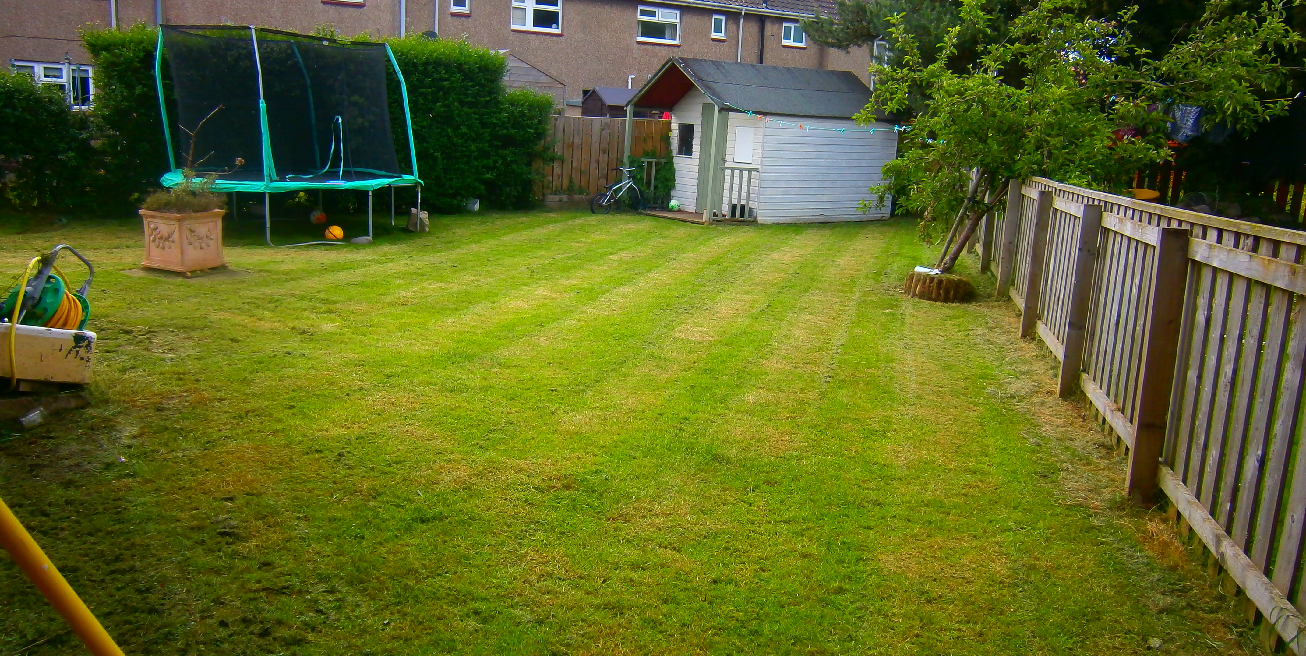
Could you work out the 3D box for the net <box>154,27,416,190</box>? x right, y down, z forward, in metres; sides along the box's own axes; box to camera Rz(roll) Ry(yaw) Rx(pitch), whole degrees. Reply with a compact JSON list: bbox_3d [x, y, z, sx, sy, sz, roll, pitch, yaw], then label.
[{"bbox_3d":[-4.657,-2.850,12.629,3.100,1.900,3.100,0,10,-20],"label":"net"}]

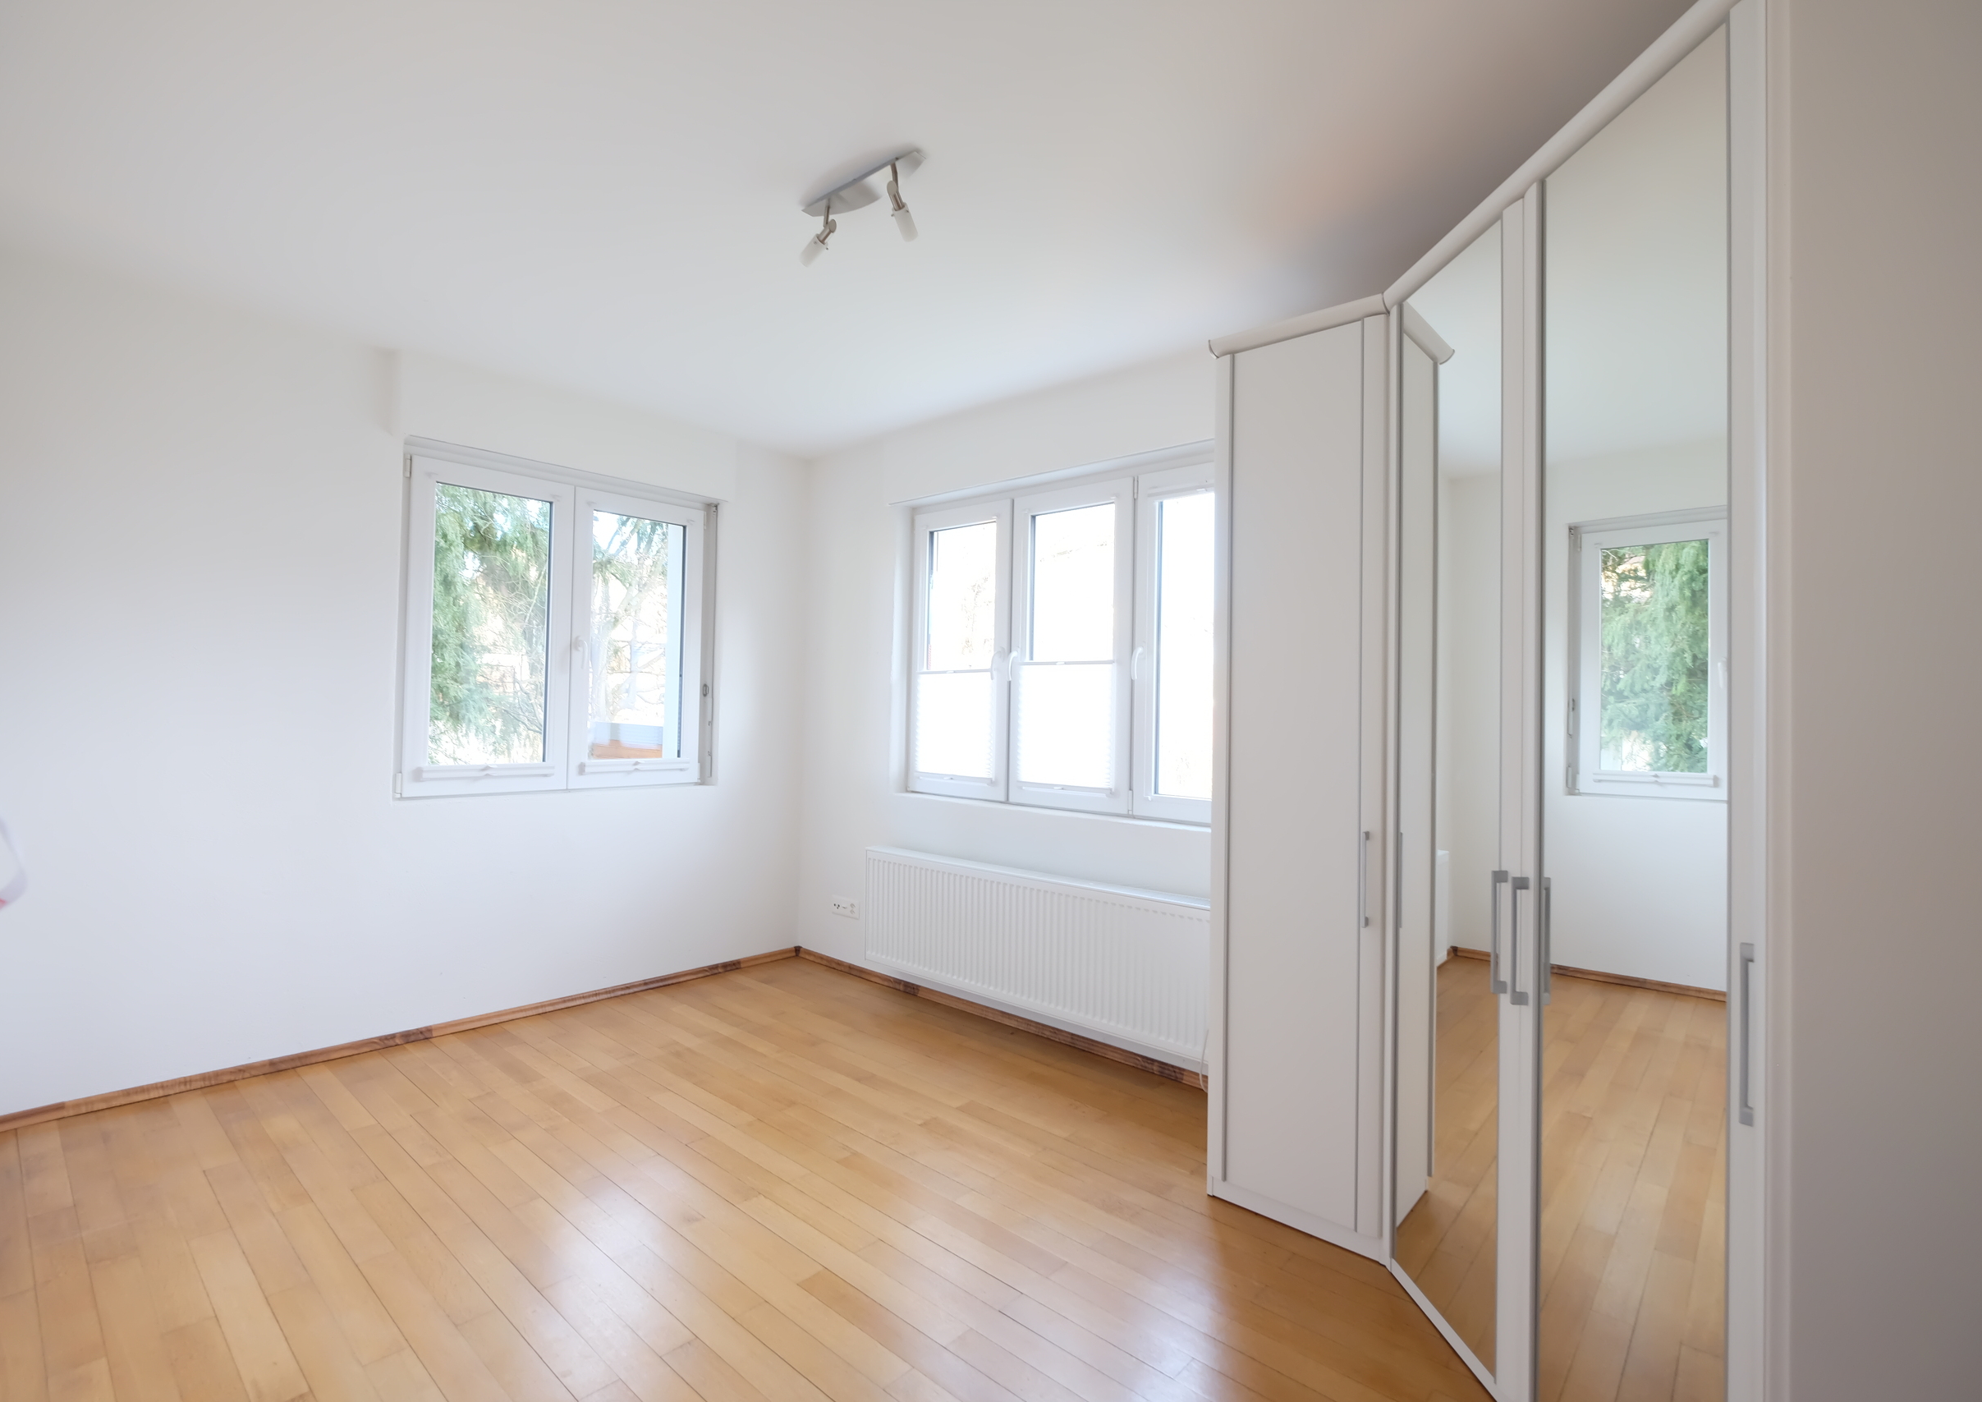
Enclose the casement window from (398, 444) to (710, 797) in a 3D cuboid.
[{"bbox_3d":[-1.818,-0.287,3.774,0.100,1.338,1.250,0,-1,44],"label":"casement window"}]

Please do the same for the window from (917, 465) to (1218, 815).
[{"bbox_3d":[0.300,-0.215,3.620,1.780,1.350,0.100,0,-1,41],"label":"window"}]

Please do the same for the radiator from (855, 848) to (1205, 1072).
[{"bbox_3d":[0.154,0.940,3.440,1.860,0.494,0.110,0,-1,41],"label":"radiator"}]

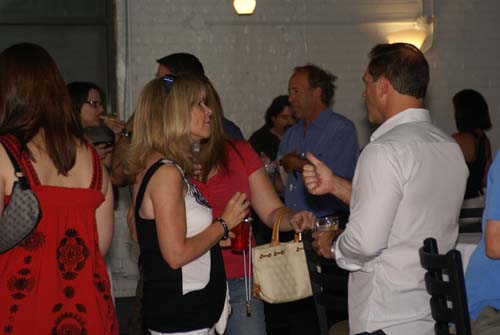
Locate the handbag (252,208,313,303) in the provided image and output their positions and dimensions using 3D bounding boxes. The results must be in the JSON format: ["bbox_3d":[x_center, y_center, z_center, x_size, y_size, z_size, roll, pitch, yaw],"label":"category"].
[{"bbox_3d":[0.129,0.321,5.300,0.230,0.330,0.110,-3,1,-30],"label":"handbag"}]

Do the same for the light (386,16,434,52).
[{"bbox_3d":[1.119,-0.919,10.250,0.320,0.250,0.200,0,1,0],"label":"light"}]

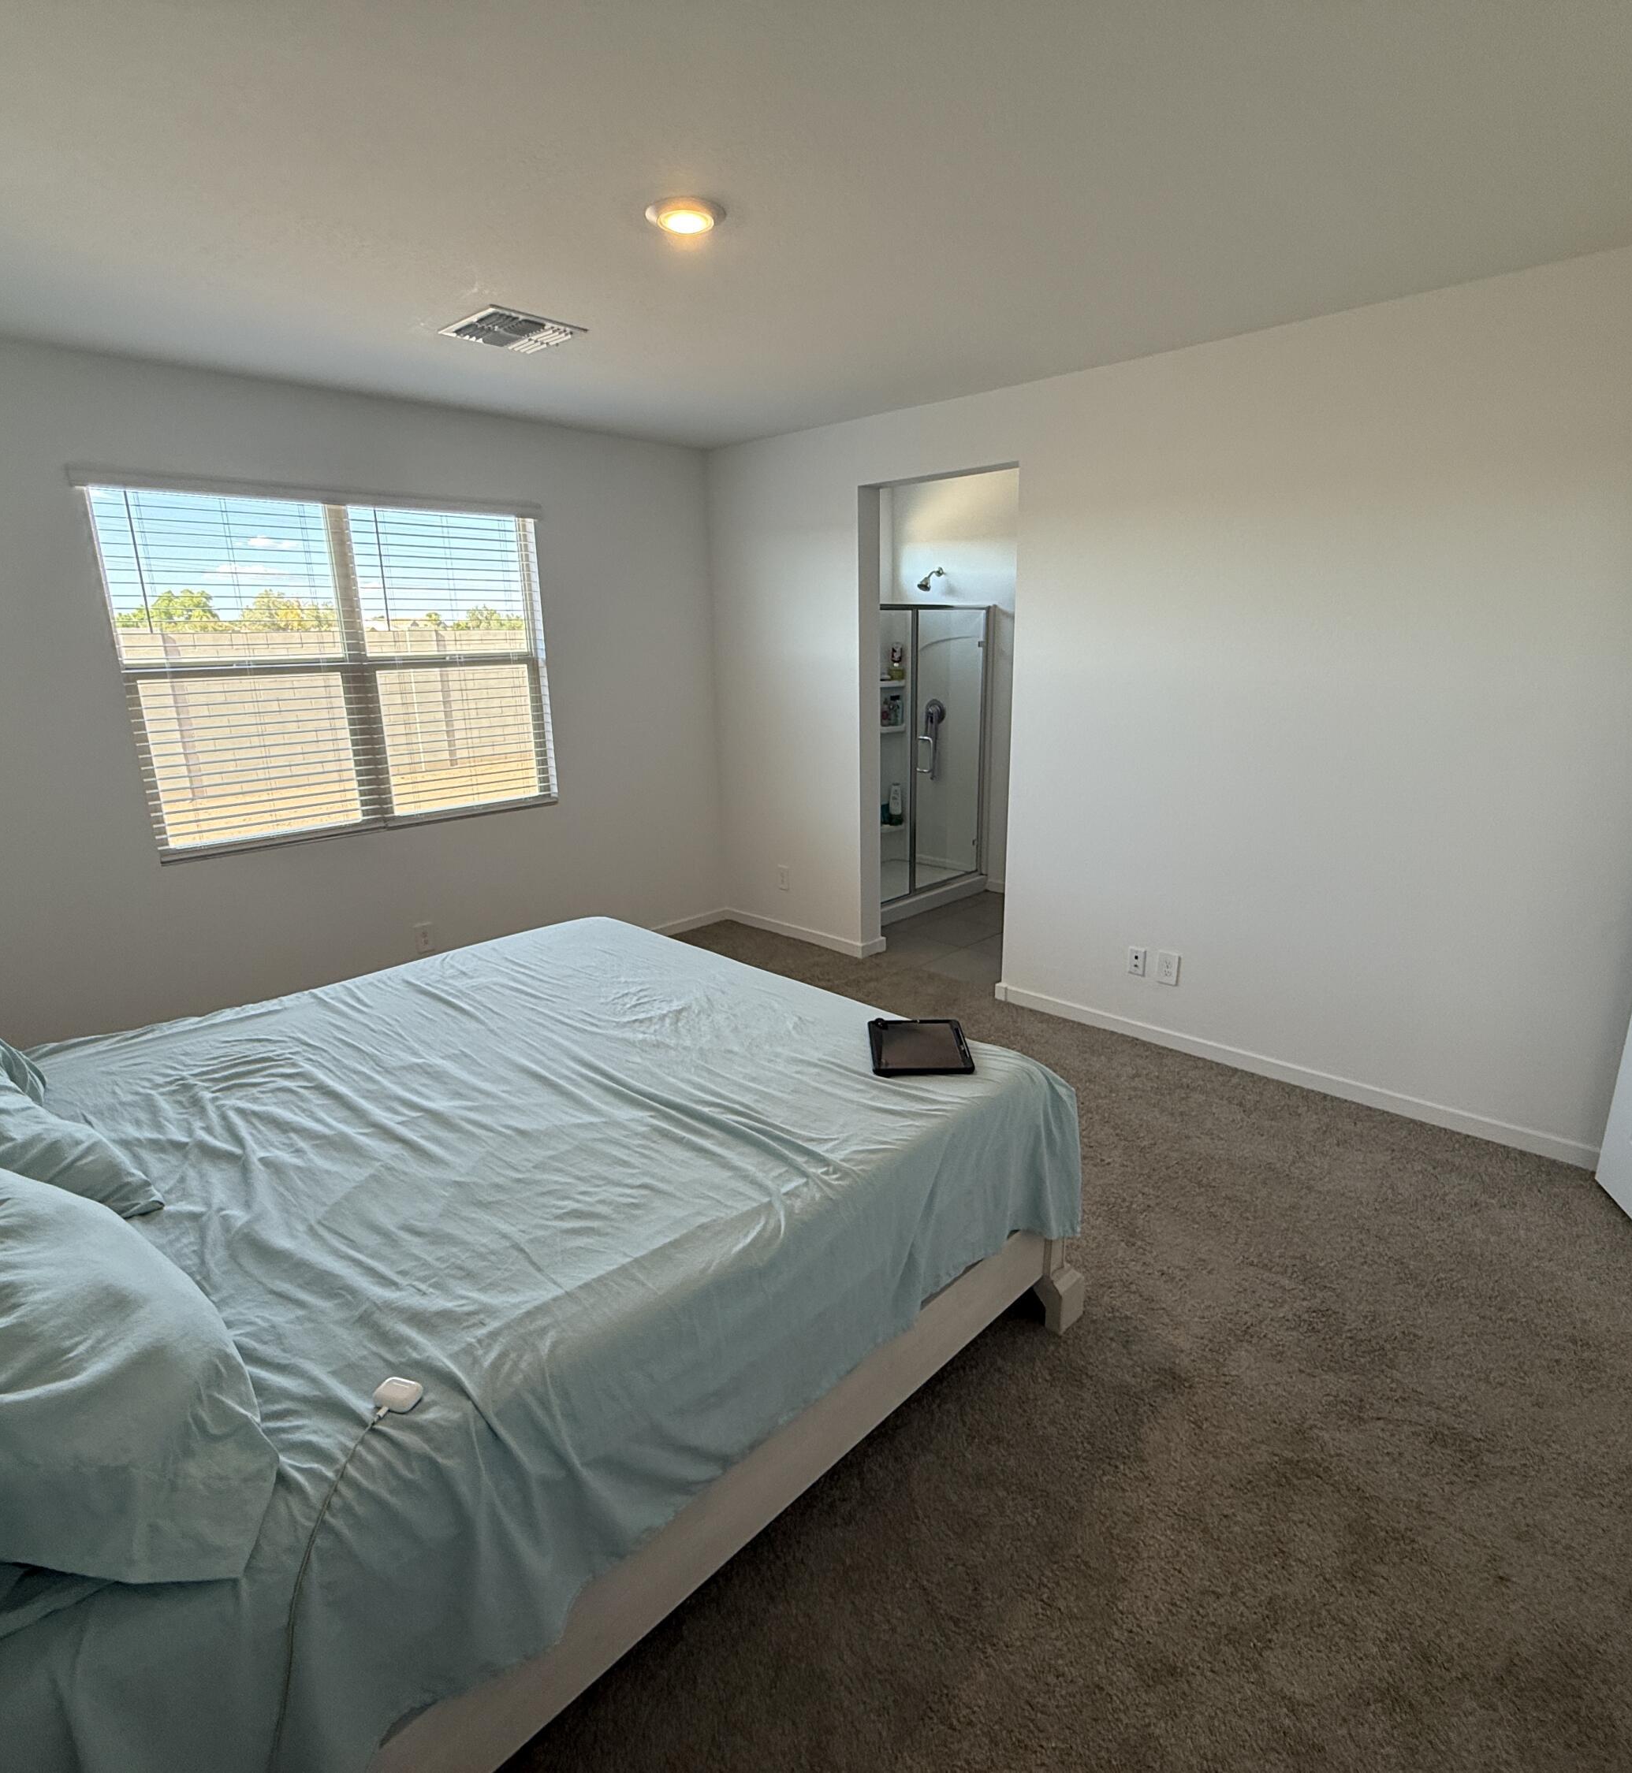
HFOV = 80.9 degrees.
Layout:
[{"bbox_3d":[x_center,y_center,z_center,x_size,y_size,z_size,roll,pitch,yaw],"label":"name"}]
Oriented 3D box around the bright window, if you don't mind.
[{"bbox_3d":[-2.000,-0.962,4.237,0.100,1.420,1.810,13,20,42],"label":"bright window"}]

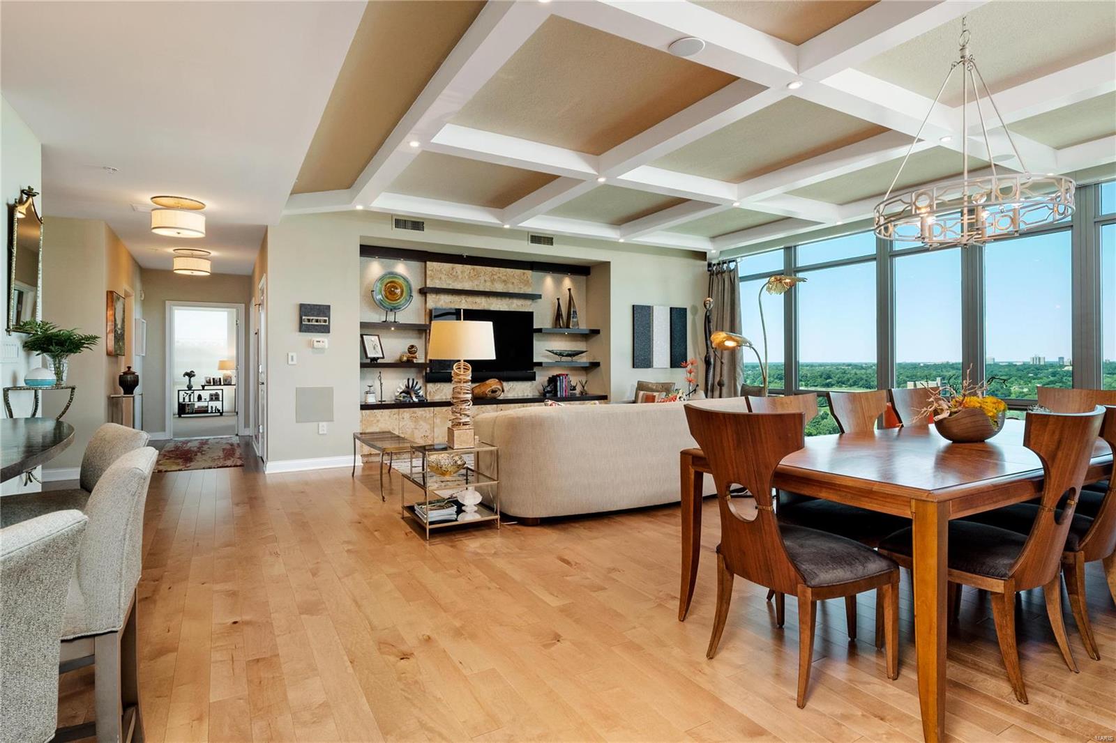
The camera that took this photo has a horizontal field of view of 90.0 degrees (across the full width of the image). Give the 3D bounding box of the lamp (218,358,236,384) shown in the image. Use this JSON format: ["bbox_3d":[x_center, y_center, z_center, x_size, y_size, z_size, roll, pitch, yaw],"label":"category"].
[{"bbox_3d":[-7.604,0.018,12.848,0.380,0.590,0.380,0,1,-29],"label":"lamp"}]

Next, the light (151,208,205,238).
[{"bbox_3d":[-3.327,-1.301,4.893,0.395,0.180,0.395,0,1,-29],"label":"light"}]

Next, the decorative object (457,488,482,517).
[{"bbox_3d":[-0.618,0.909,3.878,0.169,0.219,0.169,0,1,0],"label":"decorative object"}]

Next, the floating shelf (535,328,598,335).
[{"bbox_3d":[0.056,-0.573,8.113,1.090,0.068,0.360,0,1,-30],"label":"floating shelf"}]

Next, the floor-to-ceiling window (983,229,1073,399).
[{"bbox_3d":[4.569,-0.535,5.440,0.100,1.600,0.700,-1,1,-31],"label":"floor-to-ceiling window"}]

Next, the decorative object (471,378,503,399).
[{"bbox_3d":[-0.933,0.227,7.464,0.291,0.261,0.321,-1,1,-36],"label":"decorative object"}]

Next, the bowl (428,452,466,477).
[{"bbox_3d":[-0.805,0.683,4.087,0.281,0.171,0.281,0,1,0],"label":"bowl"}]

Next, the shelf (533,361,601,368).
[{"bbox_3d":[0.056,-0.103,8.113,1.090,0.068,0.360,0,1,-30],"label":"shelf"}]

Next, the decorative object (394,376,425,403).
[{"bbox_3d":[-1.777,0.227,6.778,0.392,0.286,0.151,-1,1,-29],"label":"decorative object"}]

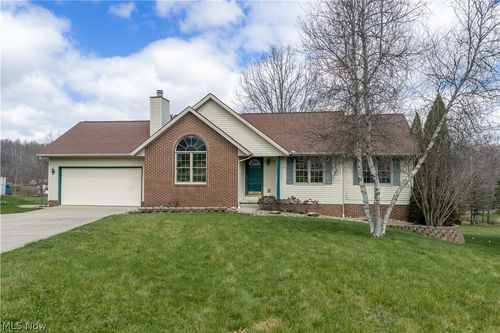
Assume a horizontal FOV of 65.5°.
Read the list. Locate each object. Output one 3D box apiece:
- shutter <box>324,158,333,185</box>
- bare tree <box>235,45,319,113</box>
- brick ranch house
[{"bbox_3d":[4.021,0.261,19.860,0.370,1.360,0.045,0,-1,8],"label":"shutter"},{"bbox_3d":[2.566,-4.119,37.838,8.600,15.620,8.400,0,-1,8],"label":"bare tree"},{"bbox_3d":[-1.161,-0.890,24.165,20.330,7.230,10.290,0,-1,8],"label":"brick ranch house"}]

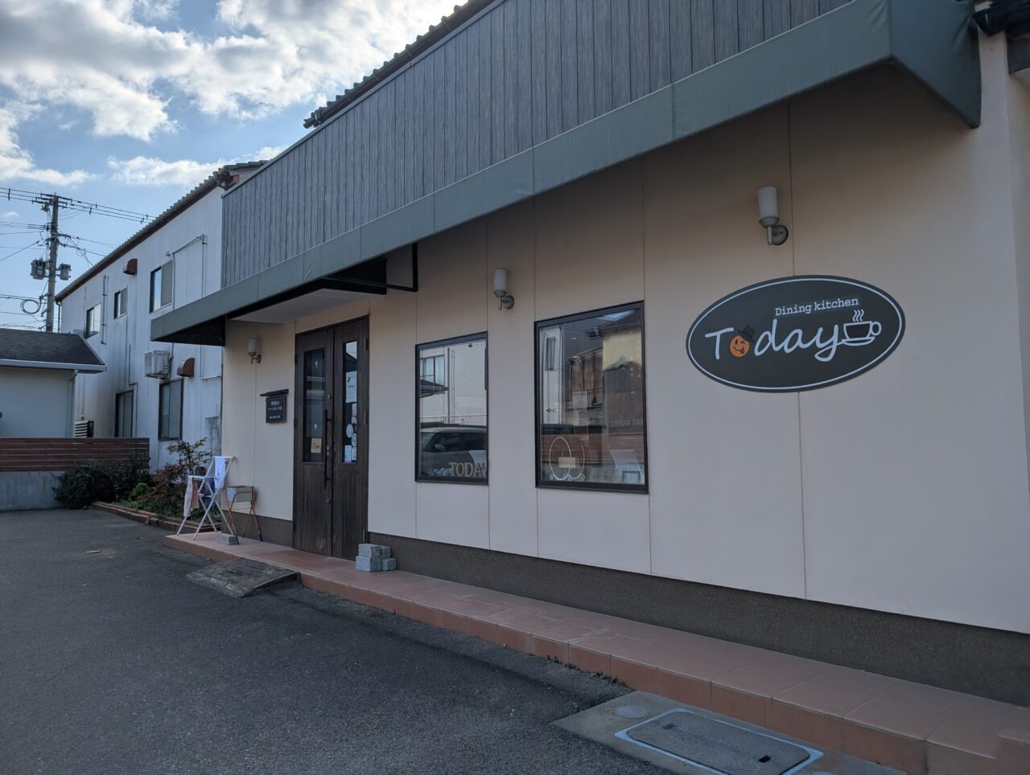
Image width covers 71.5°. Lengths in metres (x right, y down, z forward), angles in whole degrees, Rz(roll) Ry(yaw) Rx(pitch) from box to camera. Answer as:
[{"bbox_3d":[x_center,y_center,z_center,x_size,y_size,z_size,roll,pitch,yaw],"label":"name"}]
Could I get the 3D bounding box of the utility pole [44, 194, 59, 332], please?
[{"bbox_3d":[-20.364,-2.376,31.303,0.350,12.570,0.350,4,-6,-43],"label":"utility pole"}]

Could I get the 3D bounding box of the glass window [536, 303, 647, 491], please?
[{"bbox_3d":[0.490,0.087,4.887,0.080,1.227,0.996,4,-6,-43],"label":"glass window"}]

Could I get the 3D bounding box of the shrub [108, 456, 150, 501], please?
[{"bbox_3d":[-7.877,1.848,14.600,0.800,0.920,0.800,4,-6,-43],"label":"shrub"}]

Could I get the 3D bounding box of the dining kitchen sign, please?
[{"bbox_3d":[1.448,-0.272,3.857,0.030,0.609,1.219,4,-6,-43],"label":"dining kitchen sign"}]

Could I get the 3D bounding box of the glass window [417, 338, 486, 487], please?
[{"bbox_3d":[-0.545,0.194,5.988,0.080,1.218,0.982,4,-6,-43],"label":"glass window"}]

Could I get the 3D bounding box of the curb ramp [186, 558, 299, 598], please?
[{"bbox_3d":[-2.564,1.747,6.677,0.530,0.140,1.330,4,-6,-43],"label":"curb ramp"}]

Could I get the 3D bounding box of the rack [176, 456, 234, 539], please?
[{"bbox_3d":[-3.921,1.377,9.065,0.550,1.000,0.600,4,-6,-43],"label":"rack"}]

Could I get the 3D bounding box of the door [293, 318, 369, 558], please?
[{"bbox_3d":[-1.948,0.535,7.466,0.080,2.400,1.560,4,-6,-43],"label":"door"}]

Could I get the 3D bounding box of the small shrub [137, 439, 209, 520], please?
[{"bbox_3d":[-5.602,1.502,11.723,1.050,1.280,1.050,4,-6,-43],"label":"small shrub"}]

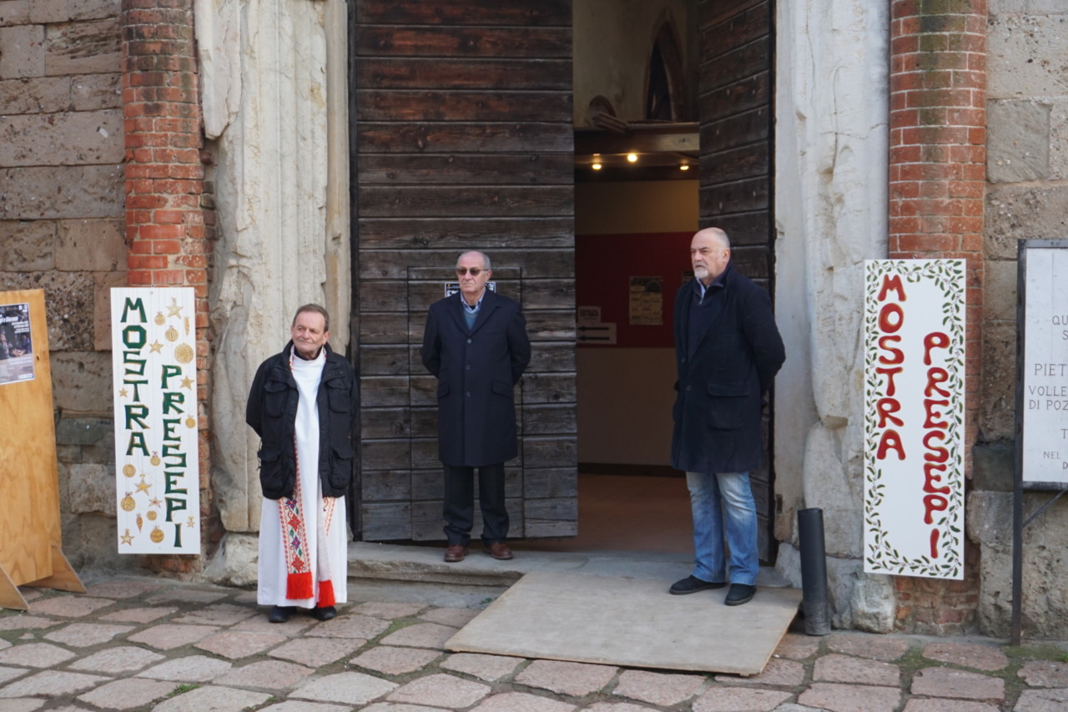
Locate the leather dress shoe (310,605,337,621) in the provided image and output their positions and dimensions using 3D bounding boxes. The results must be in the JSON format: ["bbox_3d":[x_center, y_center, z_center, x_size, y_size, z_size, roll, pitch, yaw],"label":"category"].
[{"bbox_3d":[-1.092,1.291,7.813,0.105,0.100,0.285,-2,4,-22],"label":"leather dress shoe"}]

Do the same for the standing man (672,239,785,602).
[{"bbox_3d":[0.967,0.291,7.575,0.400,1.820,0.550,-3,4,-38],"label":"standing man"}]

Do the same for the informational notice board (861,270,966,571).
[{"bbox_3d":[1.839,0.304,7.313,0.475,1.537,0.020,1,4,21],"label":"informational notice board"}]

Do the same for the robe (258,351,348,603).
[{"bbox_3d":[-1.189,0.603,7.770,0.480,1.310,0.370,0,3,3],"label":"robe"}]

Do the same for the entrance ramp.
[{"bbox_3d":[0.475,1.280,7.426,1.476,0.140,1.179,1,3,18],"label":"entrance ramp"}]

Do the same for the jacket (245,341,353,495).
[{"bbox_3d":[-1.198,0.325,7.774,0.550,0.790,0.370,0,3,3],"label":"jacket"}]

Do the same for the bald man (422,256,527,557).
[{"bbox_3d":[-0.330,0.286,8.597,0.600,1.730,0.400,0,3,12],"label":"bald man"}]

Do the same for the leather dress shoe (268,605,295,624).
[{"bbox_3d":[-1.301,1.294,7.796,0.105,0.100,0.285,0,3,12],"label":"leather dress shoe"}]

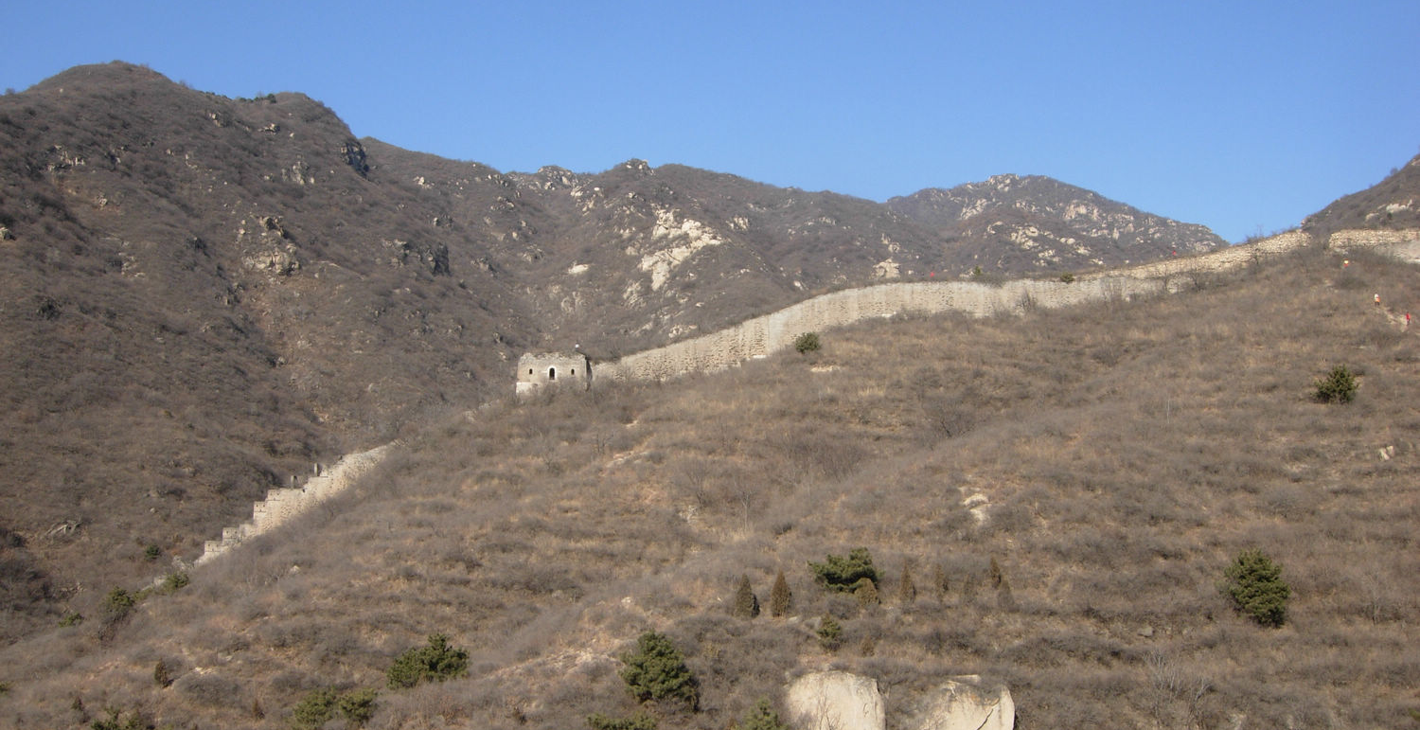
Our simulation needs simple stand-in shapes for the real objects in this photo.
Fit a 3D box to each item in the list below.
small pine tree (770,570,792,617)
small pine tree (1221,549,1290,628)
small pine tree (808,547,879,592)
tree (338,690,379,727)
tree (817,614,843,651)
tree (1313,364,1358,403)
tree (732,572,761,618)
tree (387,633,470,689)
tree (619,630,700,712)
[{"bbox_3d":[4.860,15.630,101.000,1.550,3.260,1.550,0,0,0],"label":"small pine tree"},{"bbox_3d":[36.220,14.800,98.000,4.500,5.230,4.270,0,0,0],"label":"small pine tree"},{"bbox_3d":[9.340,14.410,104.000,4.850,3.120,3.880,0,0,0],"label":"small pine tree"},{"bbox_3d":[-21.910,21.390,92.000,2.480,2.350,2.360,0,0,0],"label":"tree"},{"bbox_3d":[9.170,20.500,113.000,1.890,2.830,1.760,0,-2,0],"label":"tree"},{"bbox_3d":[65.610,2.040,155.000,4.520,4.110,4.200,0,-2,0],"label":"tree"},{"bbox_3d":[2.880,18.480,118.000,2.240,3.470,2.080,0,-2,0],"label":"tree"},{"bbox_3d":[-22.470,23.670,118.000,6.360,4.430,5.090,0,-2,0],"label":"tree"},{"bbox_3d":[-3.140,18.870,91.000,4.710,4.850,4.470,0,0,0],"label":"tree"}]

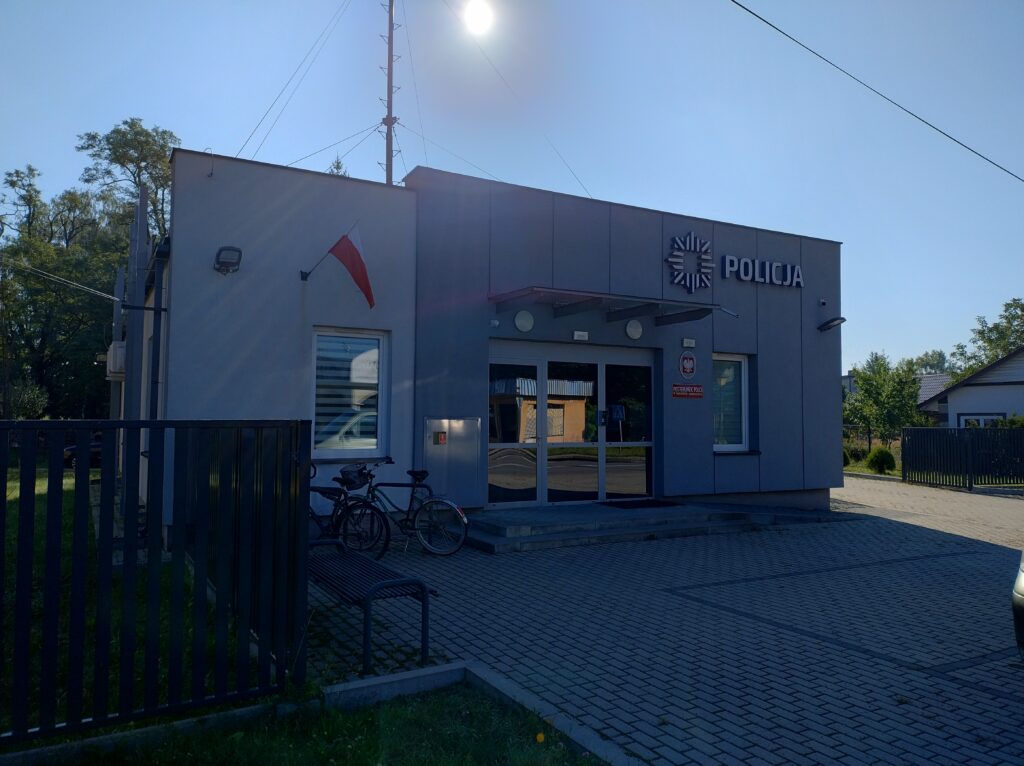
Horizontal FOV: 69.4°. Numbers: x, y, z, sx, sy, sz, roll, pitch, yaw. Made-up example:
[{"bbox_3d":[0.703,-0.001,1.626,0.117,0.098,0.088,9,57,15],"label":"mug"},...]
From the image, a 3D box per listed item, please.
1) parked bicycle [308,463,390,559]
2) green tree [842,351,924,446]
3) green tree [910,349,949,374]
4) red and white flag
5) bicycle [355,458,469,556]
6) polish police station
[{"bbox_3d":[-2.100,1.431,8.132,1.740,1.050,0.600,0,-3,17],"label":"parked bicycle"},{"bbox_3d":[18.177,0.991,36.622,4.300,4.990,4.300,-1,-3,26],"label":"green tree"},{"bbox_3d":[51.944,1.346,91.737,6.500,10.800,6.500,-1,-3,29],"label":"green tree"},{"bbox_3d":[-1.949,-1.419,9.000,0.600,1.000,0.250,-1,-3,25],"label":"red and white flag"},{"bbox_3d":[-1.278,1.472,8.691,1.740,1.050,0.580,0,-3,18],"label":"bicycle"},{"bbox_3d":[-1.357,-0.148,15.767,11.337,4.910,11.000,2,-3,-28],"label":"polish police station"}]

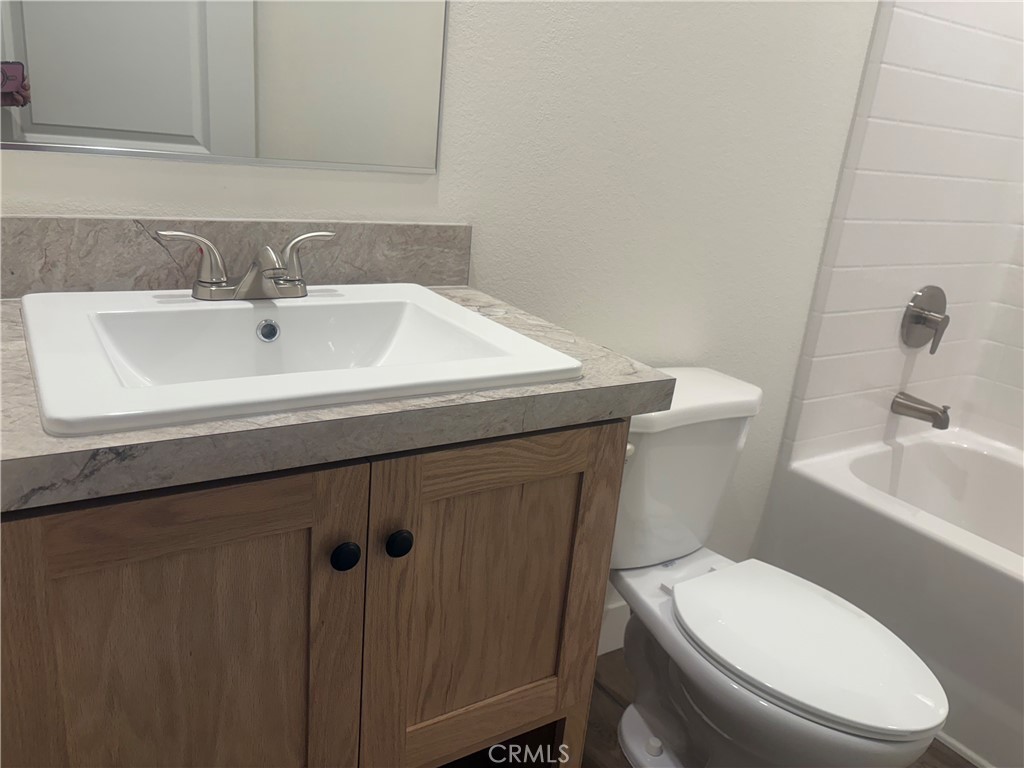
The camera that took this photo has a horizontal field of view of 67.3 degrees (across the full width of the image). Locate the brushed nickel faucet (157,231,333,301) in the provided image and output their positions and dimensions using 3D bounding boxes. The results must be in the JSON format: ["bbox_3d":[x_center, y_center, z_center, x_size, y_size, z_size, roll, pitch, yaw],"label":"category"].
[{"bbox_3d":[-0.324,-0.144,0.995,0.231,0.090,0.150,-6,21,-31],"label":"brushed nickel faucet"}]

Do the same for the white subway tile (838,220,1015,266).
[{"bbox_3d":[1.073,-0.355,1.969,0.757,0.111,0.010,-6,21,-31],"label":"white subway tile"}]

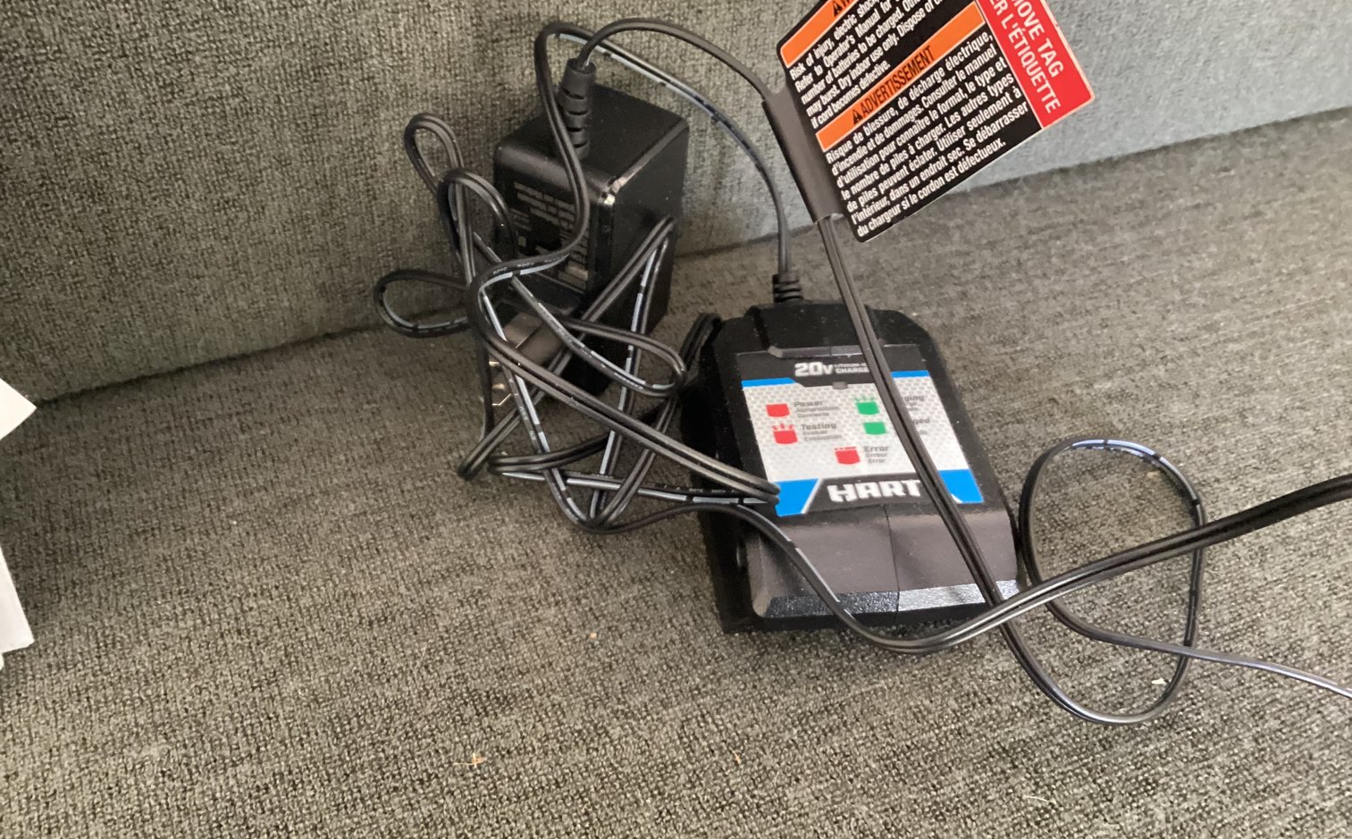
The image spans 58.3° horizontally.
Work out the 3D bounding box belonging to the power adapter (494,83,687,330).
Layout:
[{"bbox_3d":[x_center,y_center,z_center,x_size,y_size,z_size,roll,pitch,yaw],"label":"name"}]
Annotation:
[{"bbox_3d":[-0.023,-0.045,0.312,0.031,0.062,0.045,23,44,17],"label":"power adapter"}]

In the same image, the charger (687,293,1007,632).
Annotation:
[{"bbox_3d":[0.040,0.005,0.297,0.070,0.023,0.093,-3,44,-9],"label":"charger"}]

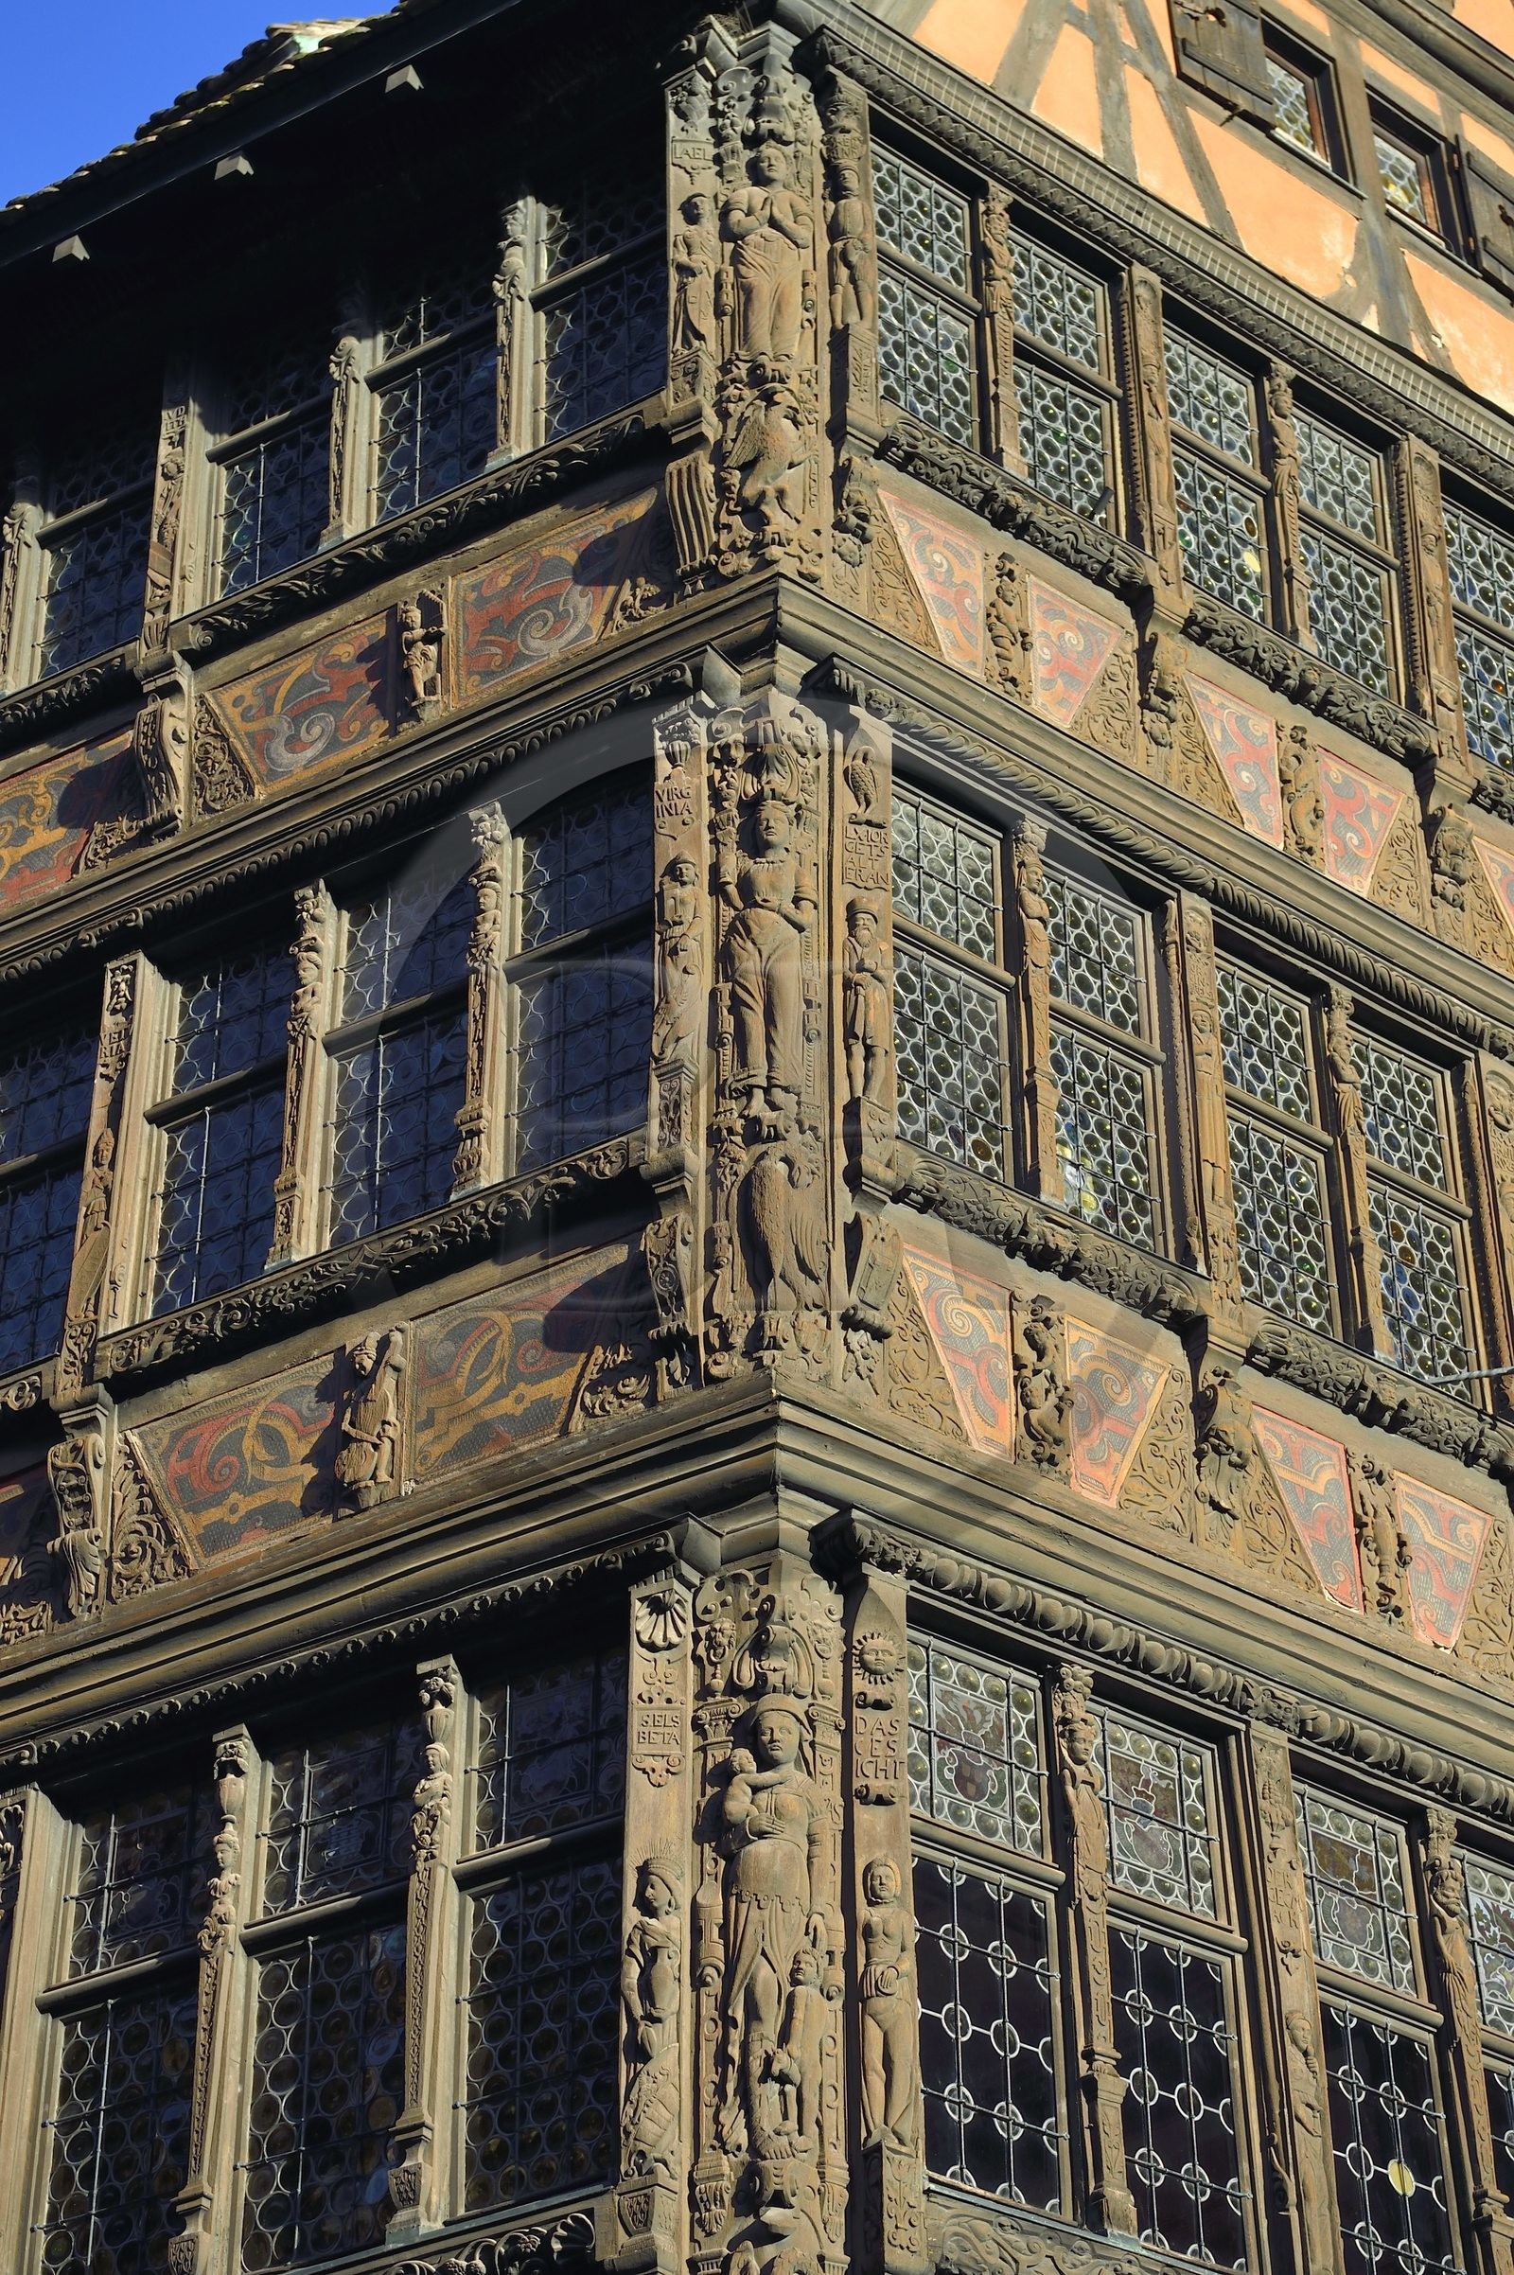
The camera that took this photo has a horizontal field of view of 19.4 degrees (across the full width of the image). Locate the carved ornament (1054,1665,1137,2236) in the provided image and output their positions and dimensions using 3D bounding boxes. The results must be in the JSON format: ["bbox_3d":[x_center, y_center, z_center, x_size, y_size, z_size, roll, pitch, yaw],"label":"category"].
[{"bbox_3d":[0.835,2.106,11.525,0.140,1.580,0.130,25,-44,-30],"label":"carved ornament"}]

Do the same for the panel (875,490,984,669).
[{"bbox_3d":[0.554,-1.762,14.213,0.450,0.599,0.050,25,-43,-31],"label":"panel"}]

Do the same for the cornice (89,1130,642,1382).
[{"bbox_3d":[-1.116,0.374,12.863,1.950,0.150,0.150,-21,-41,25],"label":"cornice"}]

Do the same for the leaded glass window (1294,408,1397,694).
[{"bbox_3d":[2.126,-2.109,16.176,0.554,1.361,0.080,25,-43,-31],"label":"leaded glass window"}]

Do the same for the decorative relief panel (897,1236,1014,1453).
[{"bbox_3d":[0.592,0.650,13.013,0.430,0.620,0.050,25,-43,-31],"label":"decorative relief panel"}]

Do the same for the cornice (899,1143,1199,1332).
[{"bbox_3d":[0.897,0.330,13.342,1.277,0.176,0.175,25,-44,-30],"label":"cornice"}]

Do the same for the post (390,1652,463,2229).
[{"bbox_3d":[-0.893,2.199,12.056,0.130,1.700,0.150,-21,-41,26],"label":"post"}]

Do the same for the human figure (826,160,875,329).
[{"bbox_3d":[0.293,-2.946,14.709,0.180,0.780,0.120,25,-44,-30],"label":"human figure"}]

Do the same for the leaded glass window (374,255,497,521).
[{"bbox_3d":[-1.092,-2.609,15.312,0.589,1.218,0.080,-21,-41,26],"label":"leaded glass window"}]

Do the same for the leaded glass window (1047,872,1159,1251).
[{"bbox_3d":[1.030,-0.269,13.666,0.500,1.320,0.080,25,-44,-30],"label":"leaded glass window"}]

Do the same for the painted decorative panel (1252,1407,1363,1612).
[{"bbox_3d":[1.616,1.113,13.143,0.412,0.589,0.050,25,-43,-31],"label":"painted decorative panel"}]

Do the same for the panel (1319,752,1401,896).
[{"bbox_3d":[2.178,-1.079,15.875,0.480,0.610,0.050,25,-43,-31],"label":"panel"}]

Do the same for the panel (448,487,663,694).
[{"bbox_3d":[-0.673,-1.795,14.796,0.840,0.610,0.050,-21,-41,26],"label":"panel"}]

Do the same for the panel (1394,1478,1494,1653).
[{"bbox_3d":[2.198,1.382,13.938,0.447,0.606,0.040,25,-44,-30],"label":"panel"}]

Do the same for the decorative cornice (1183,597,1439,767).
[{"bbox_3d":[1.875,-1.559,15.350,1.188,0.238,0.150,25,-43,-31],"label":"decorative cornice"}]

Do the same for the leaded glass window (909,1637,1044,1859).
[{"bbox_3d":[0.583,1.697,12.313,0.570,0.560,0.080,25,-43,-31],"label":"leaded glass window"}]

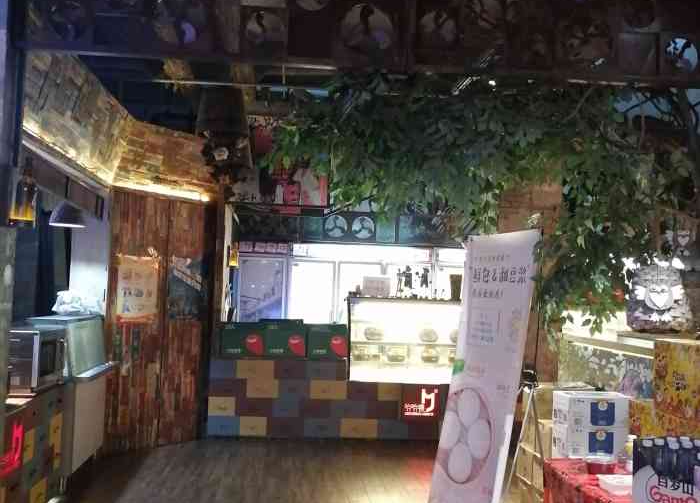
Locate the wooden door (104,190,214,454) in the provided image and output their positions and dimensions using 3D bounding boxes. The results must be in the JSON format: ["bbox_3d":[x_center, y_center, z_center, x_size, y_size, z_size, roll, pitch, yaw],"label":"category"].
[{"bbox_3d":[-1.710,0.606,6.600,0.060,2.280,0.992,-1,-5,45],"label":"wooden door"}]

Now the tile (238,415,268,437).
[{"bbox_3d":[-0.949,1.726,7.191,0.280,0.185,0.040,2,-4,-2],"label":"tile"}]

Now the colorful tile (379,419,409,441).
[{"bbox_3d":[0.428,1.759,7.194,0.299,0.198,0.025,2,-3,-5],"label":"colorful tile"}]

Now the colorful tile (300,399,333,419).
[{"bbox_3d":[-0.337,1.561,7.221,0.306,0.184,0.040,2,-4,-2],"label":"colorful tile"}]

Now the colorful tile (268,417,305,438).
[{"bbox_3d":[-0.625,1.718,7.107,0.350,0.196,0.025,2,-3,-5],"label":"colorful tile"}]

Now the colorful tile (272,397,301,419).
[{"bbox_3d":[-0.627,1.549,7.212,0.273,0.189,0.040,2,-4,-2],"label":"colorful tile"}]

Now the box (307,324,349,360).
[{"bbox_3d":[-0.219,0.914,7.372,0.409,0.320,0.250,2,-3,-5],"label":"box"}]

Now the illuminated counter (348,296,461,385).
[{"bbox_3d":[0.594,0.909,7.584,1.270,0.840,0.680,2,-3,-5],"label":"illuminated counter"}]

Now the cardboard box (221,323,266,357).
[{"bbox_3d":[-1.057,0.883,7.305,0.416,0.320,0.250,2,-3,-5],"label":"cardboard box"}]

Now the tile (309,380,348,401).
[{"bbox_3d":[-0.212,1.377,7.237,0.370,0.194,0.040,2,-4,-2],"label":"tile"}]

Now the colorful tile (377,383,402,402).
[{"bbox_3d":[0.399,1.401,7.242,0.265,0.177,0.030,2,-3,-5],"label":"colorful tile"}]

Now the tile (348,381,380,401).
[{"bbox_3d":[0.138,1.393,7.247,0.298,0.190,0.040,2,-4,-2],"label":"tile"}]

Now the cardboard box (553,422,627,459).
[{"bbox_3d":[1.269,0.997,3.860,0.300,0.155,0.230,2,-3,-2],"label":"cardboard box"}]

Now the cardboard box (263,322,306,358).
[{"bbox_3d":[-0.654,0.877,7.339,0.423,0.363,0.300,2,-3,-5],"label":"cardboard box"}]

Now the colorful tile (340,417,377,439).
[{"bbox_3d":[0.095,1.746,7.167,0.370,0.199,0.025,2,-3,-5],"label":"colorful tile"}]

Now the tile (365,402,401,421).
[{"bbox_3d":[0.331,1.568,7.197,0.331,0.181,0.025,2,-3,-5],"label":"tile"}]

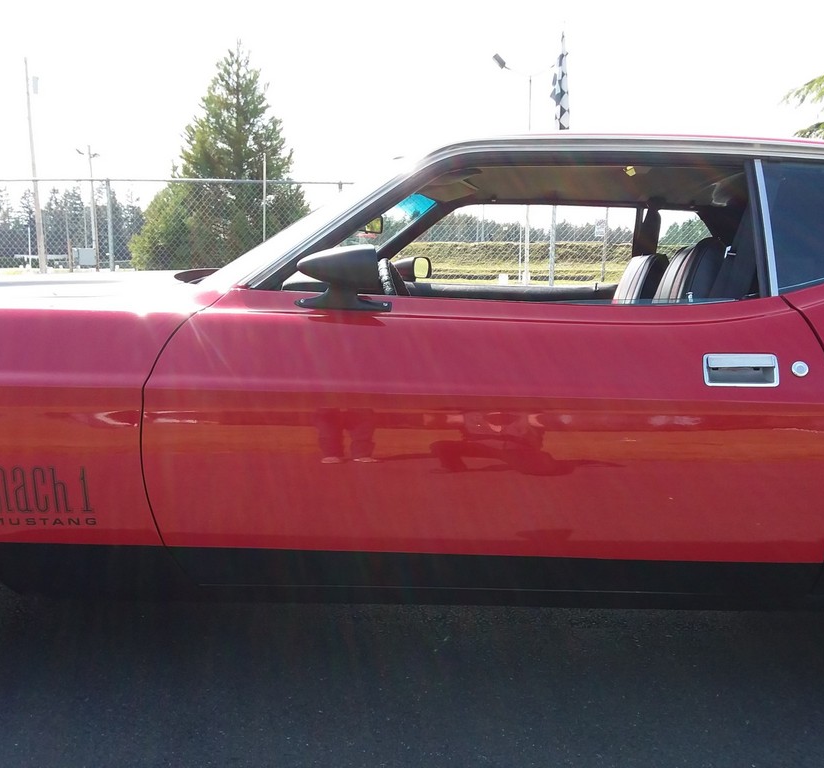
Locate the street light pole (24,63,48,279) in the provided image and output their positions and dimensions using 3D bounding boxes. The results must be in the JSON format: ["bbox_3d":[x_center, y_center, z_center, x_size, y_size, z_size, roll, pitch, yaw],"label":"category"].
[{"bbox_3d":[-17.271,-9.856,36.920,0.750,9.962,0.400,0,9,0],"label":"street light pole"}]

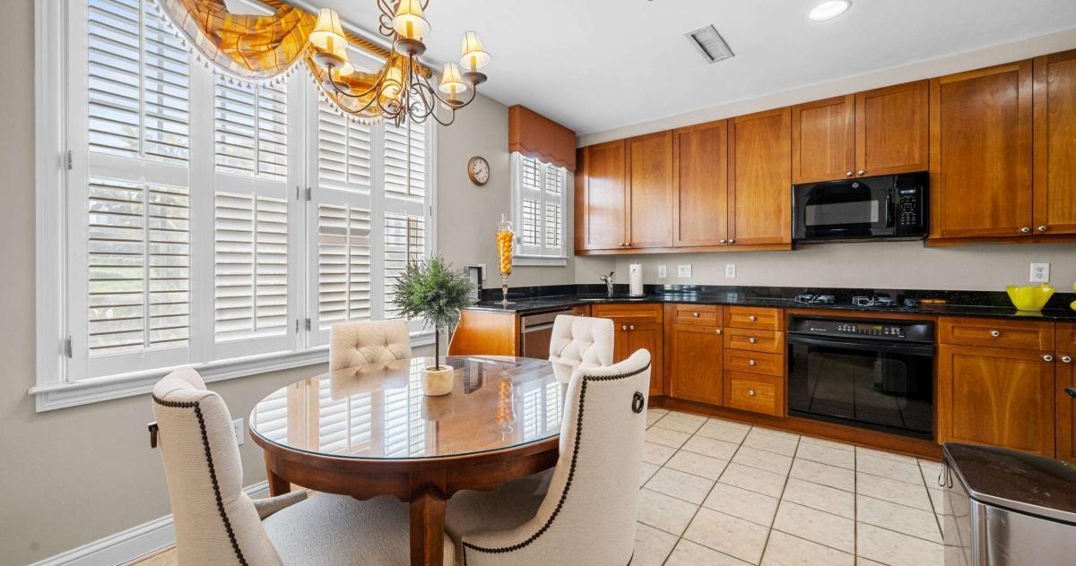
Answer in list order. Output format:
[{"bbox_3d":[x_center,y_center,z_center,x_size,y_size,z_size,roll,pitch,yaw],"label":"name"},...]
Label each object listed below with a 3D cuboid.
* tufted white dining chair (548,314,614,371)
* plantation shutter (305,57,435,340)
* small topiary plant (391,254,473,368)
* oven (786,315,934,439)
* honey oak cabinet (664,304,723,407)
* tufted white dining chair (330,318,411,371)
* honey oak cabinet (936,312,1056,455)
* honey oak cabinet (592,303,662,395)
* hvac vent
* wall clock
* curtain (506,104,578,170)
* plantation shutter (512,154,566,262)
[{"bbox_3d":[0.094,0.649,2.053,0.530,0.930,0.640,1,1,38],"label":"tufted white dining chair"},{"bbox_3d":[-0.959,-0.489,2.524,0.060,1.648,0.815,1,1,37],"label":"plantation shutter"},{"bbox_3d":[-0.375,0.121,1.480,0.280,0.440,0.280,0,1,0],"label":"small topiary plant"},{"bbox_3d":[2.227,0.576,2.939,0.747,0.711,0.540,1,1,37],"label":"oven"},{"bbox_3d":[1.418,0.559,3.584,0.456,0.767,0.580,1,1,37],"label":"honey oak cabinet"},{"bbox_3d":[-0.639,0.654,1.860,0.530,0.930,0.640,-1,2,-42],"label":"tufted white dining chair"},{"bbox_3d":[2.743,0.584,2.590,0.456,0.767,0.580,1,1,37],"label":"honey oak cabinet"},{"bbox_3d":[0.703,0.567,3.764,0.610,0.774,0.620,0,1,-8],"label":"honey oak cabinet"},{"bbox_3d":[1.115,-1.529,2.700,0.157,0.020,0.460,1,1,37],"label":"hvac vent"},{"bbox_3d":[-0.453,-0.857,3.216,0.045,0.222,0.222,1,1,37],"label":"wall clock"},{"bbox_3d":[0.064,-1.287,3.847,0.125,0.404,0.878,1,1,37],"label":"curtain"},{"bbox_3d":[0.043,-0.791,3.895,0.050,1.117,0.796,1,1,37],"label":"plantation shutter"}]

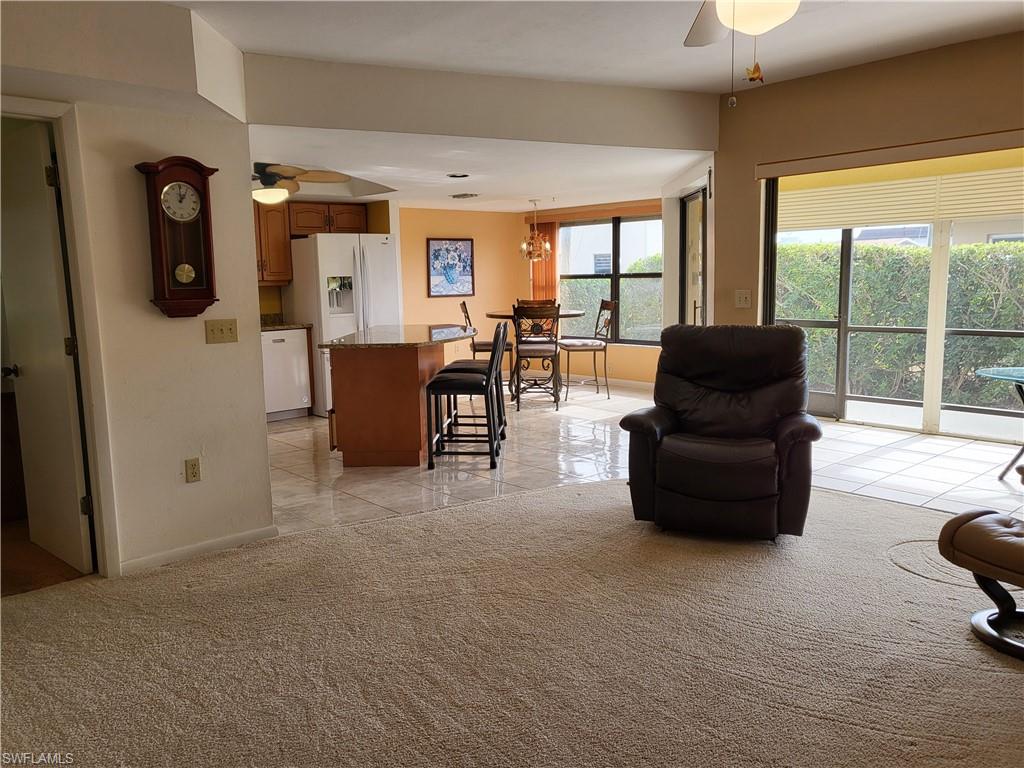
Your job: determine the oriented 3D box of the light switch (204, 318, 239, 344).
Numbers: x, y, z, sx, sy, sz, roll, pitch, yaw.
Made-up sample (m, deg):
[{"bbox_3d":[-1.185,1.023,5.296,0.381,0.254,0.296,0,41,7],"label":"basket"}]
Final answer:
[{"bbox_3d":[-1.439,-0.260,3.817,0.160,0.115,0.014,-8,10,-41],"label":"light switch"}]

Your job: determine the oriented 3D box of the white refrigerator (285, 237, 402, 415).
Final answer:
[{"bbox_3d":[-1.772,-0.635,8.077,0.883,1.793,0.753,-8,11,-41],"label":"white refrigerator"}]

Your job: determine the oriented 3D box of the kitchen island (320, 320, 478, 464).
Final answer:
[{"bbox_3d":[-0.815,0.018,6.481,1.060,0.910,2.150,-1,8,2],"label":"kitchen island"}]

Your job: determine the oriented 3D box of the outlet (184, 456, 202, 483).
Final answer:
[{"bbox_3d":[-1.566,0.427,3.780,0.070,0.116,0.010,-8,11,-41],"label":"outlet"}]

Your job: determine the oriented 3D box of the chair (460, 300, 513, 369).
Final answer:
[{"bbox_3d":[-0.294,-0.397,8.716,0.542,1.084,0.462,-2,8,-8],"label":"chair"}]

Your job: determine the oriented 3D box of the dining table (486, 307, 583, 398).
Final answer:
[{"bbox_3d":[0.283,-0.325,8.738,1.130,0.930,1.130,-1,8,0],"label":"dining table"}]

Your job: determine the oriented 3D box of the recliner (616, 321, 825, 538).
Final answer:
[{"bbox_3d":[1.180,0.213,4.260,0.990,1.050,0.950,2,8,21],"label":"recliner"}]

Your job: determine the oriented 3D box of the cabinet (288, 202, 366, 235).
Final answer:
[{"bbox_3d":[-1.981,-1.729,8.088,0.894,0.306,0.341,-8,11,-41],"label":"cabinet"}]

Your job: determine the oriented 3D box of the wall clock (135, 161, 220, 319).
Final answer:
[{"bbox_3d":[-1.531,-0.677,3.586,0.325,0.725,0.160,-8,10,-41],"label":"wall clock"}]

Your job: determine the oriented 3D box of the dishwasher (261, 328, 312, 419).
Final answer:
[{"bbox_3d":[-2.435,-0.100,7.668,0.602,0.874,0.602,-8,11,-41],"label":"dishwasher"}]

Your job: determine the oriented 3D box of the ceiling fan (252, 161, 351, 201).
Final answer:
[{"bbox_3d":[-1.984,-1.685,6.304,1.280,0.420,1.280,-8,10,-42],"label":"ceiling fan"}]

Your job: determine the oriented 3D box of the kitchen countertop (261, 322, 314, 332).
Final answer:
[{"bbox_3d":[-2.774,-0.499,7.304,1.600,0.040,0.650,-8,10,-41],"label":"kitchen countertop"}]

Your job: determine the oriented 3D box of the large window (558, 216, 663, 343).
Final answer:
[{"bbox_3d":[1.143,-1.201,9.033,0.100,1.476,1.627,-8,11,-41],"label":"large window"}]

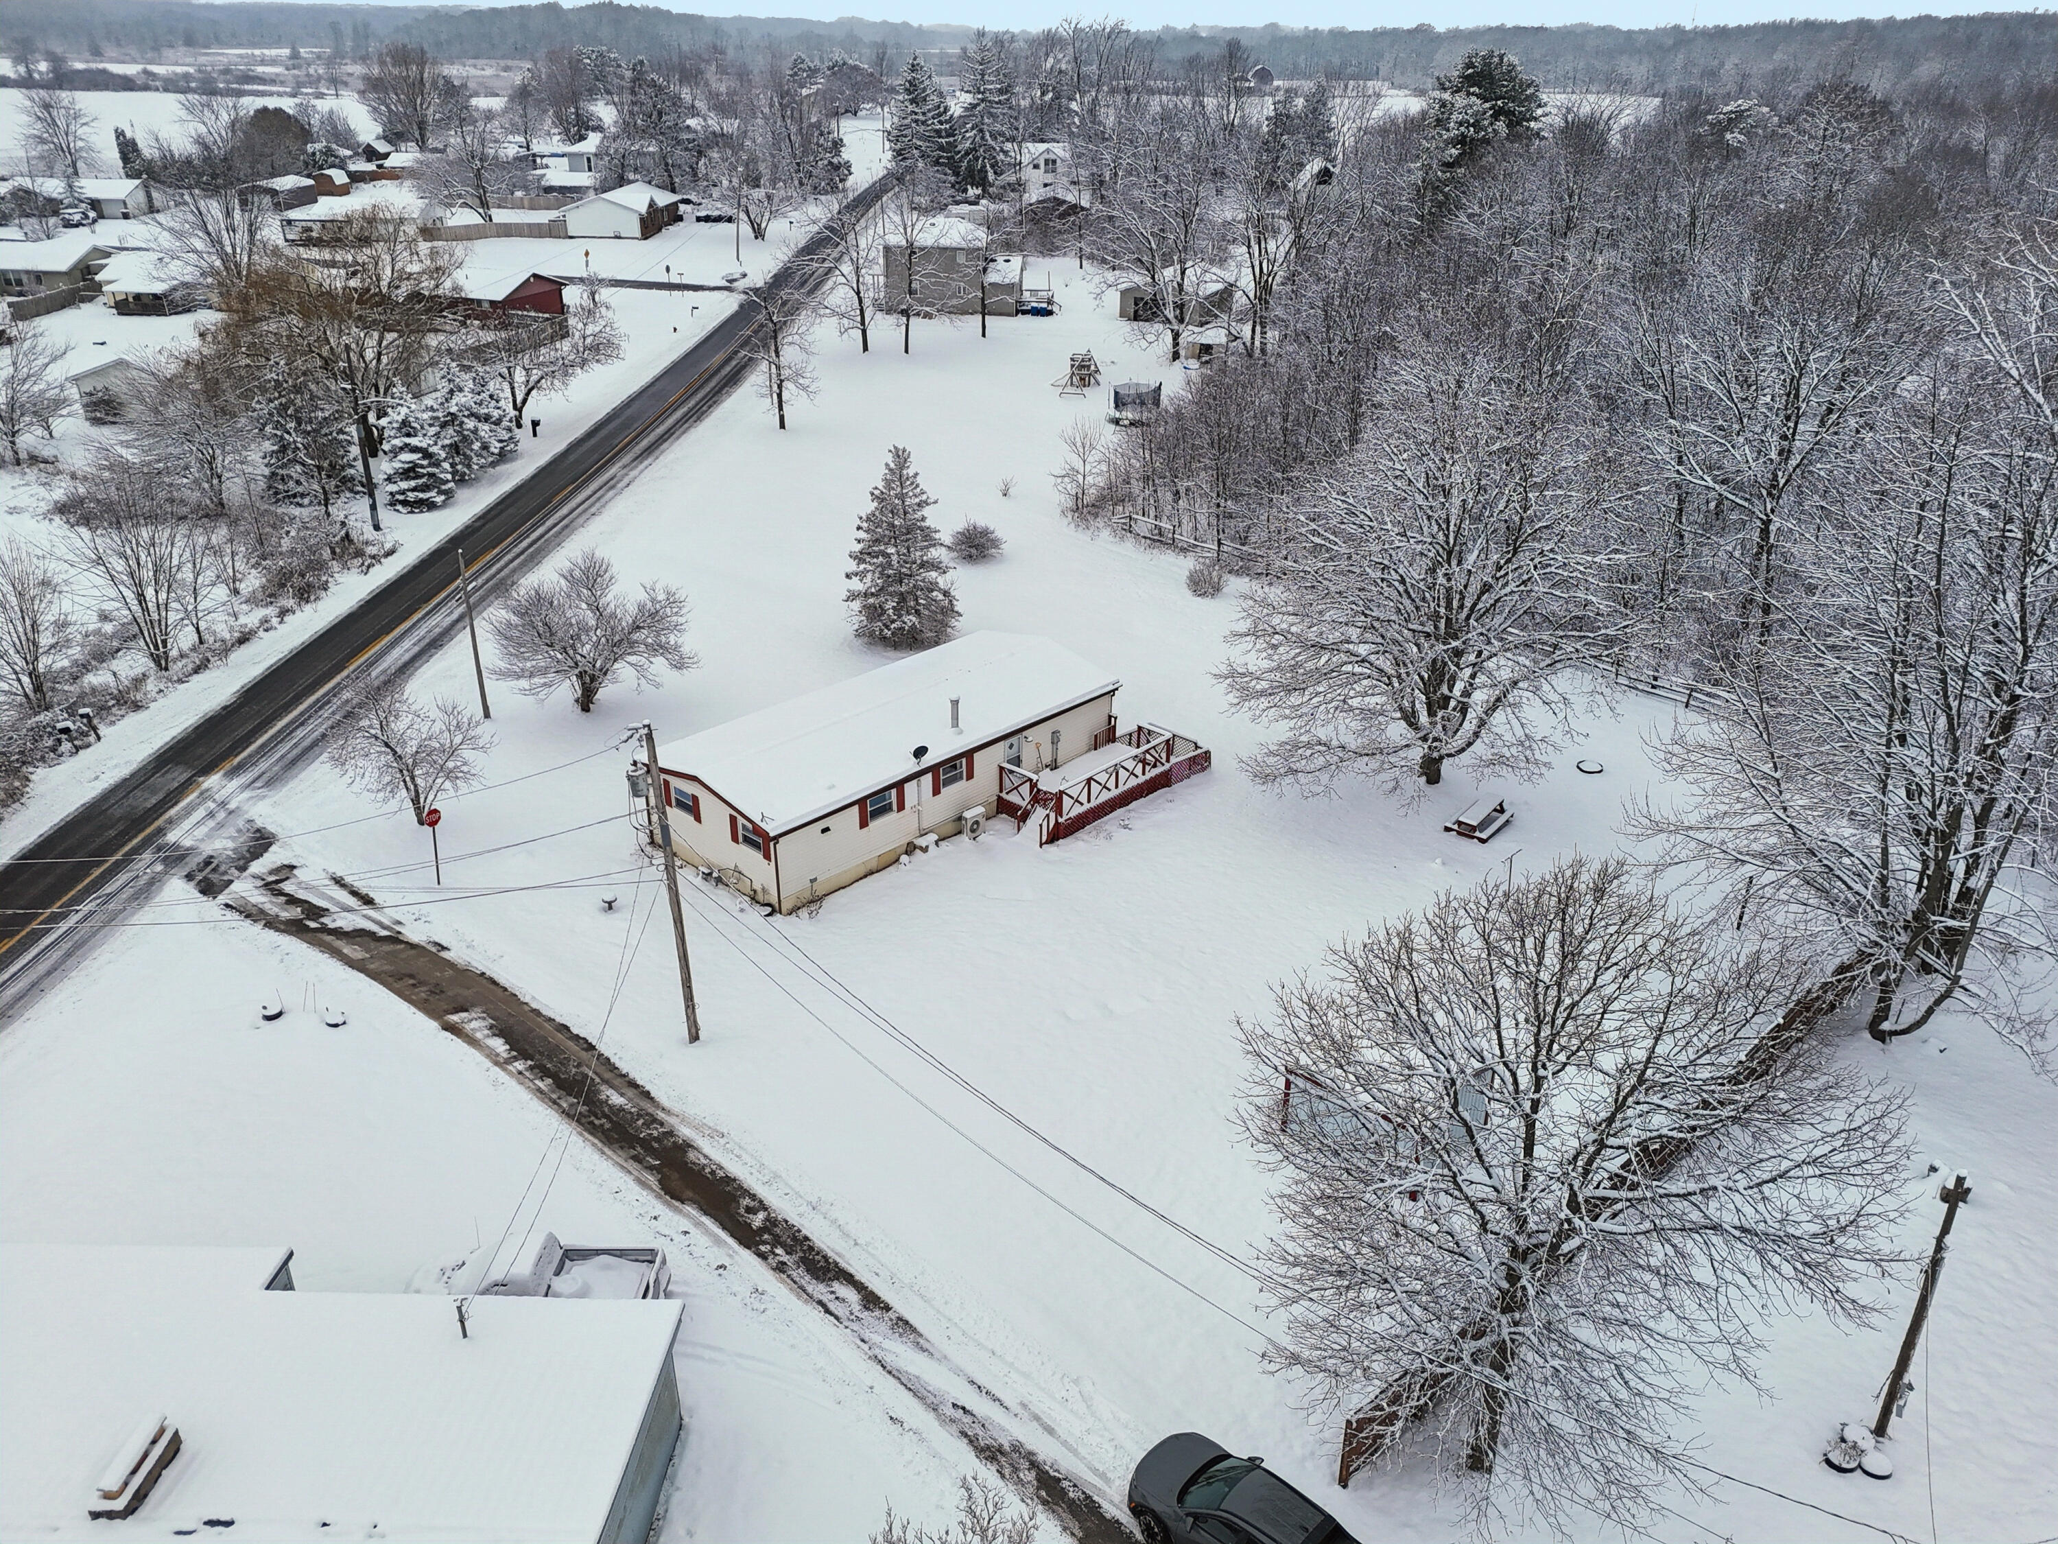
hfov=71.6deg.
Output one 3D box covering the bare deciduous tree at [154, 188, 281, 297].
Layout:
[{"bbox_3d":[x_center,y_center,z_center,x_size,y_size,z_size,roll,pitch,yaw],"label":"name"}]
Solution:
[{"bbox_3d":[-78.555,-51.422,138.788,11.000,9.700,10.500,0,27,0],"label":"bare deciduous tree"}]

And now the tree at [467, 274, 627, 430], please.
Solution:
[{"bbox_3d":[-33.650,-28.540,97.981,9.900,9.900,9.500,0,28,0],"label":"tree"}]

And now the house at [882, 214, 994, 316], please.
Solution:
[{"bbox_3d":[-8.998,-49.697,139.515,9.700,8.340,8.730,0,27,0],"label":"house"}]

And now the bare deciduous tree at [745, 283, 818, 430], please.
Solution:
[{"bbox_3d":[-17.050,-28.431,97.828,5.000,9.800,5.000,0,28,0],"label":"bare deciduous tree"}]

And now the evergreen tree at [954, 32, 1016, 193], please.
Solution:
[{"bbox_3d":[-7.279,-107.997,234.630,10.480,24.640,10.480,0,27,0],"label":"evergreen tree"}]

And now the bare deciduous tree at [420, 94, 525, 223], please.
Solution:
[{"bbox_3d":[-72.716,-80.392,188.452,13.000,15.200,12.500,0,27,0],"label":"bare deciduous tree"}]

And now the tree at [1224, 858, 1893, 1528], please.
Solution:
[{"bbox_3d":[8.944,7.974,25.137,10.400,13.200,10.400,0,28,0],"label":"tree"}]

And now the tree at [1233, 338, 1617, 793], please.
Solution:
[{"bbox_3d":[13.851,-6.039,49.324,14.000,14.600,14.000,0,27,0],"label":"tree"}]

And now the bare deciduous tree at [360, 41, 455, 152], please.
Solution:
[{"bbox_3d":[-139.932,-151.660,320.673,19.680,22.080,19.680,0,27,0],"label":"bare deciduous tree"}]

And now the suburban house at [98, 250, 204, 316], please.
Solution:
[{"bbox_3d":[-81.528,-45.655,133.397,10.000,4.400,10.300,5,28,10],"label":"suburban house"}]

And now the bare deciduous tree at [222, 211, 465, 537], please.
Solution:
[{"bbox_3d":[-42.447,-26.617,88.585,13.300,15.300,13.000,0,28,0],"label":"bare deciduous tree"}]

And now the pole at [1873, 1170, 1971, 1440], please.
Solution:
[{"bbox_3d":[16.615,10.102,26.652,0.550,6.901,0.450,7,30,21],"label":"pole"}]

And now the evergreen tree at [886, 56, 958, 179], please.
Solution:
[{"bbox_3d":[-19.056,-114.496,250.950,11.830,21.340,11.830,0,27,0],"label":"evergreen tree"}]

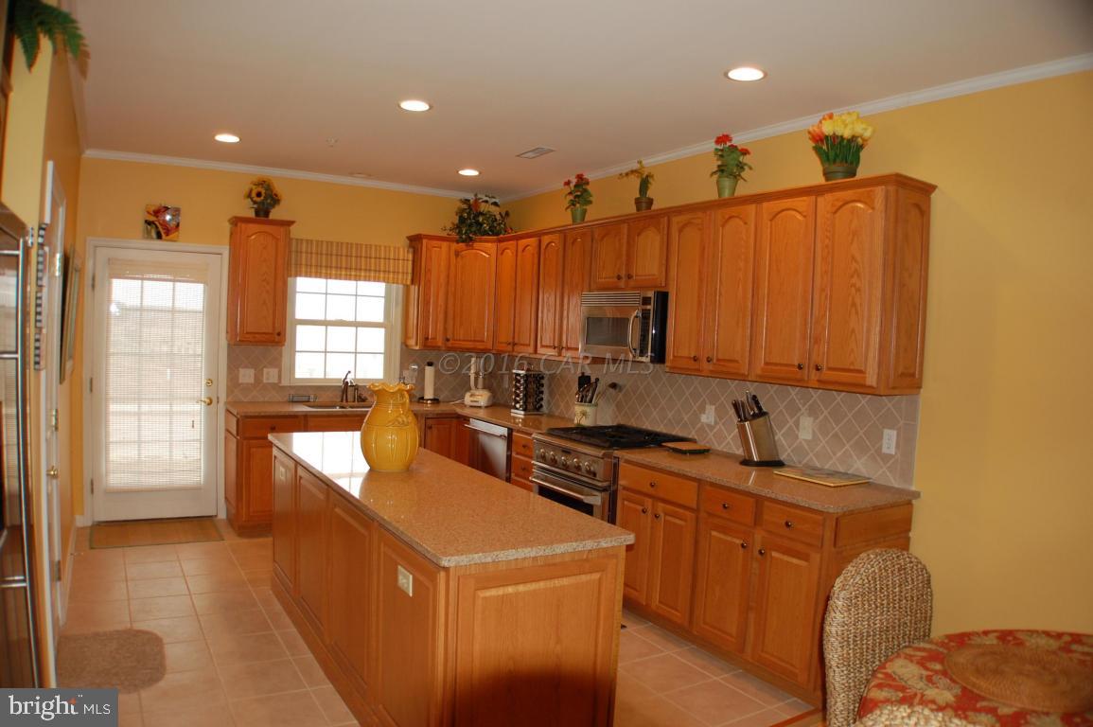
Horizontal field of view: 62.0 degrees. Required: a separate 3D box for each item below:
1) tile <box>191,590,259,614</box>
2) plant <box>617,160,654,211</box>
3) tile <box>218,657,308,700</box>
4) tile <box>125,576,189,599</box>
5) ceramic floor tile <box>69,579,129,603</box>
[{"bbox_3d":[-1.688,1.262,4.810,0.325,0.010,0.345,1,3,-28],"label":"tile"},{"bbox_3d":[0.548,-1.076,5.550,0.190,0.315,0.180,2,3,0],"label":"plant"},{"bbox_3d":[-1.202,1.332,3.851,0.325,0.010,0.345,1,3,-28],"label":"tile"},{"bbox_3d":[-2.209,1.280,5.181,0.315,0.010,0.335,1,3,-28],"label":"tile"},{"bbox_3d":[-2.472,1.263,4.993,0.316,0.012,0.357,1,3,-25],"label":"ceramic floor tile"}]

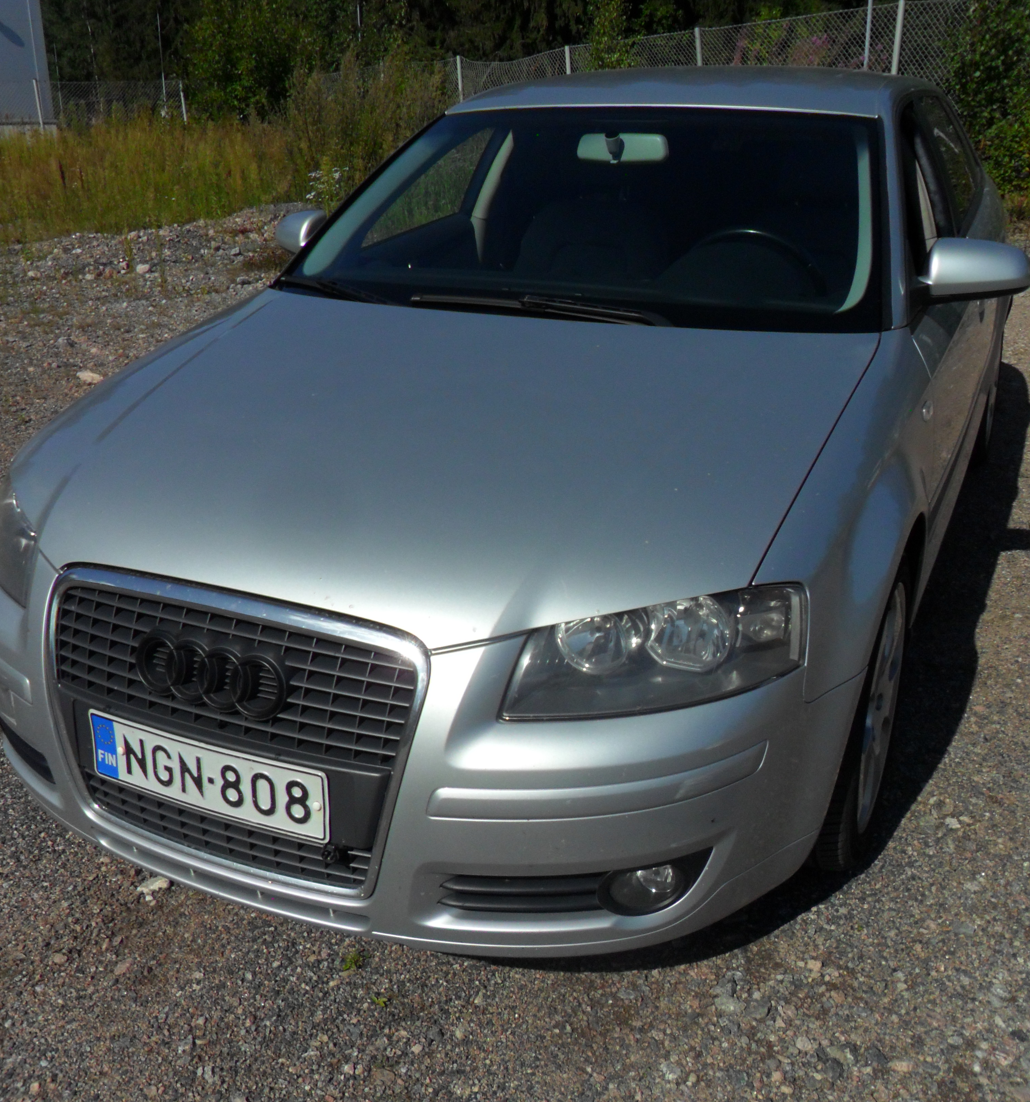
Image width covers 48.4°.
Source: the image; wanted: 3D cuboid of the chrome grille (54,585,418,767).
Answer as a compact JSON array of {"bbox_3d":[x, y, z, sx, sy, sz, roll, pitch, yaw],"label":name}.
[{"bbox_3d":[-0.433,0.180,1.725,0.620,0.190,0.075,9,11,23],"label":"chrome grille"}]

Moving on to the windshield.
[{"bbox_3d":[0.175,-0.840,2.750,1.450,0.100,0.880,9,54,23],"label":"windshield"}]

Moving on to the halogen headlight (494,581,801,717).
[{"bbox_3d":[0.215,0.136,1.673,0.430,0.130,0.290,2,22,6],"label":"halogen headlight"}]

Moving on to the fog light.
[{"bbox_3d":[0.194,0.488,1.685,0.118,0.093,0.065,6,22,16],"label":"fog light"}]

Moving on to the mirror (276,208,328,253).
[{"bbox_3d":[-0.579,-0.891,3.243,0.225,0.130,0.125,9,23,23],"label":"mirror"}]

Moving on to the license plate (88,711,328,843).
[{"bbox_3d":[-0.464,0.336,1.728,0.442,0.118,0.014,9,20,23],"label":"license plate"}]

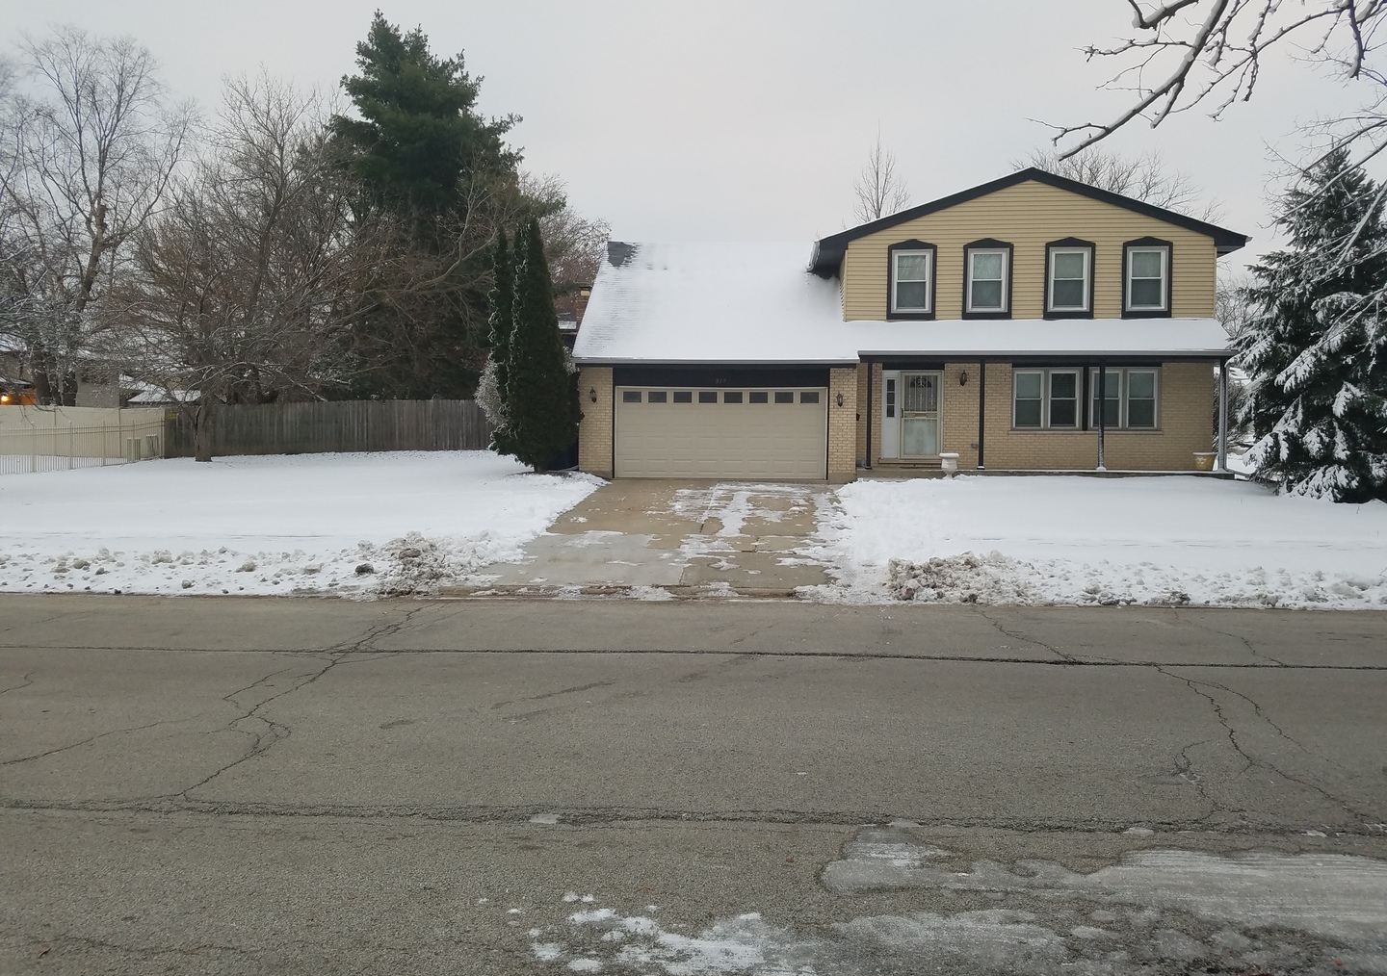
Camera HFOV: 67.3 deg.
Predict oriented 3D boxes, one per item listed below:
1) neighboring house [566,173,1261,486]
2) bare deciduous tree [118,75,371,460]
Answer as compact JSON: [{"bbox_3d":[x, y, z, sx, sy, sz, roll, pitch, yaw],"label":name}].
[{"bbox_3d":[5.277,-3.929,27.747,15.200,7.200,9.500,1,2,5],"label":"neighboring house"},{"bbox_3d":[-13.978,-6.844,32.274,7.900,12.090,7.500,1,2,5],"label":"bare deciduous tree"}]

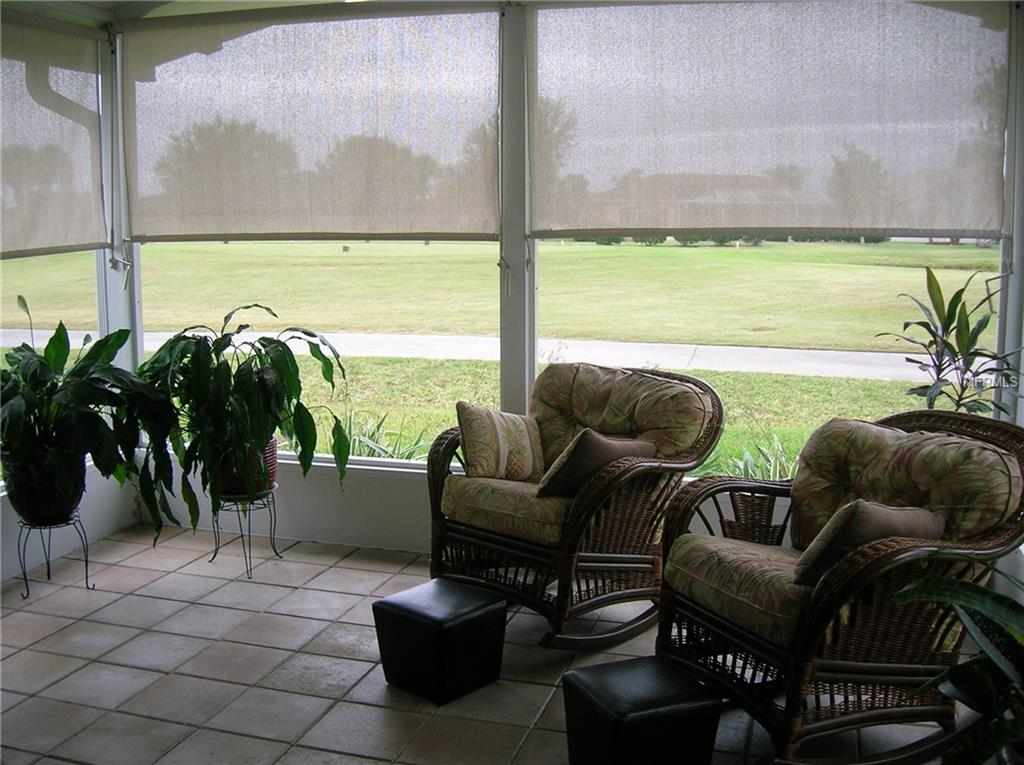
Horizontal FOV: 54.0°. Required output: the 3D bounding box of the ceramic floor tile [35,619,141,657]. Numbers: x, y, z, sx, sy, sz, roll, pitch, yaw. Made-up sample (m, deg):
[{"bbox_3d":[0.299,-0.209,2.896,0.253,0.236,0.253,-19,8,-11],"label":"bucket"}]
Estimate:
[{"bbox_3d":[-1.514,0.919,3.574,0.295,0.010,0.295,3,7,15],"label":"ceramic floor tile"}]

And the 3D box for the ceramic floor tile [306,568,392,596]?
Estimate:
[{"bbox_3d":[-0.714,0.876,4.424,0.315,0.012,0.315,2,8,16],"label":"ceramic floor tile"}]

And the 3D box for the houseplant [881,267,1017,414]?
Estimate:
[{"bbox_3d":[1.716,0.251,3.944,0.600,1.400,0.580,2,8,15],"label":"houseplant"}]

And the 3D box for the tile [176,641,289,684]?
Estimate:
[{"bbox_3d":[-0.961,0.981,3.493,0.315,0.012,0.315,2,8,16],"label":"tile"}]

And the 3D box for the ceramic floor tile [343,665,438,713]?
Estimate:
[{"bbox_3d":[-0.357,1.022,3.355,0.320,0.010,0.320,2,8,15],"label":"ceramic floor tile"}]

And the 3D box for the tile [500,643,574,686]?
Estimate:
[{"bbox_3d":[0.043,0.988,3.543,0.315,0.012,0.315,2,8,16],"label":"tile"}]

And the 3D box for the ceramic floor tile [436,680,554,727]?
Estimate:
[{"bbox_3d":[-0.053,1.009,3.176,0.295,0.010,0.295,3,7,15],"label":"ceramic floor tile"}]

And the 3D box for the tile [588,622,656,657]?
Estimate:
[{"bbox_3d":[0.439,0.971,3.806,0.320,0.010,0.320,2,8,15],"label":"tile"}]

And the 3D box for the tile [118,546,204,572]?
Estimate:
[{"bbox_3d":[-1.622,0.830,4.685,0.315,0.012,0.315,2,8,16],"label":"tile"}]

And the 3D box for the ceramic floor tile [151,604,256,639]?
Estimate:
[{"bbox_3d":[-1.197,0.941,3.934,0.320,0.010,0.320,2,8,15],"label":"ceramic floor tile"}]

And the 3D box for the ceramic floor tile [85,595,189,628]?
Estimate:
[{"bbox_3d":[-1.478,0.914,3.977,0.315,0.012,0.315,2,8,16],"label":"ceramic floor tile"}]

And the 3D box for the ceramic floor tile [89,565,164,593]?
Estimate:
[{"bbox_3d":[-1.721,0.874,4.428,0.320,0.010,0.320,2,8,15],"label":"ceramic floor tile"}]

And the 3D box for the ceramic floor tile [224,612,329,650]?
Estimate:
[{"bbox_3d":[-0.891,0.957,3.843,0.320,0.010,0.320,2,8,15],"label":"ceramic floor tile"}]

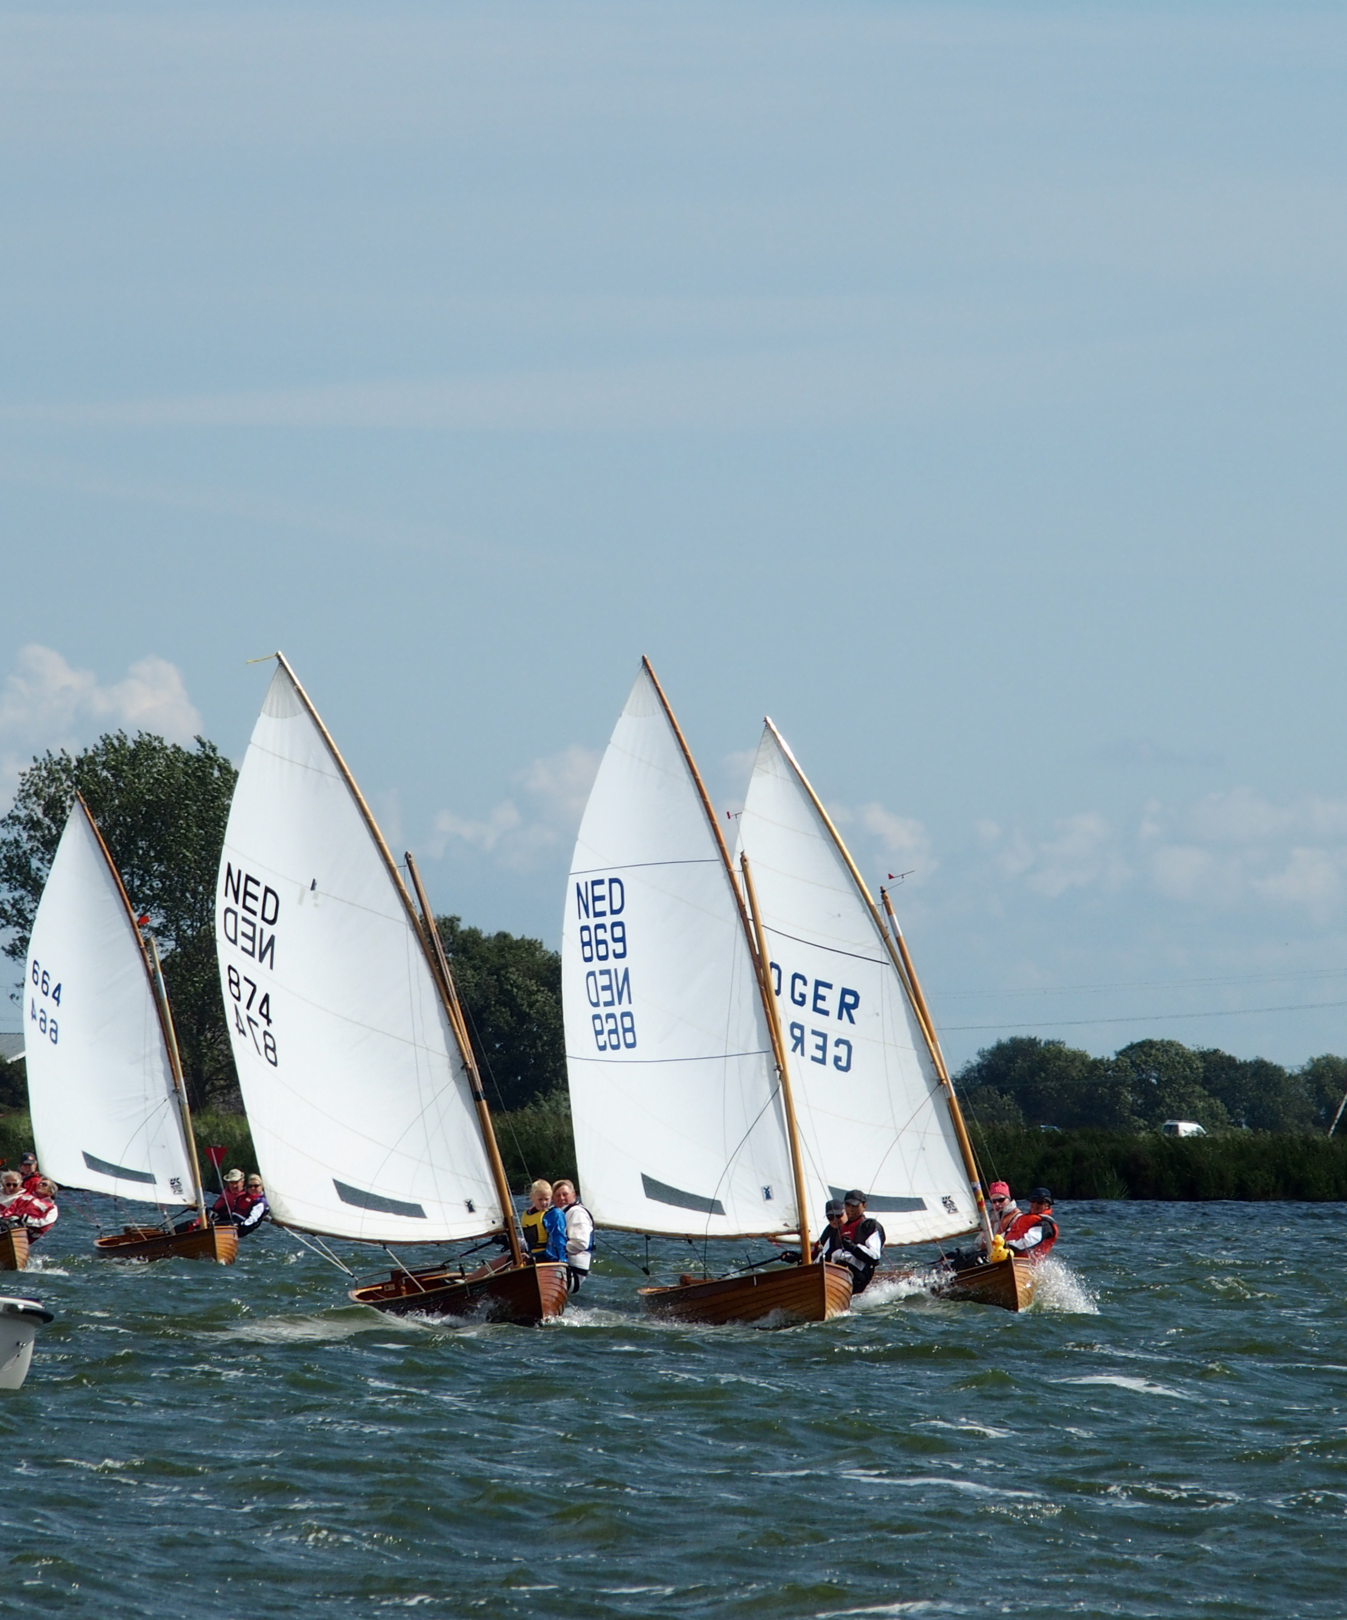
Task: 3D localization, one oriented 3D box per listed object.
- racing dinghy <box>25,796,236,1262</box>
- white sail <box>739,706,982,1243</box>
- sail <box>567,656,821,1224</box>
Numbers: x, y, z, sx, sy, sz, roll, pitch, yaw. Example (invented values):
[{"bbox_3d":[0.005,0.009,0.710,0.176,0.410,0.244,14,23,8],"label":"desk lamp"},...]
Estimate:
[{"bbox_3d":[-6.300,2.563,213.952,2.070,5.450,3.680,-9,1,-13],"label":"racing dinghy"},{"bbox_3d":[1.336,1.696,181.384,0.700,5.240,3.040,-13,3,-39],"label":"white sail"},{"bbox_3d":[0.135,1.129,150.000,2.500,4.750,0.600,-7,1,45],"label":"sail"}]

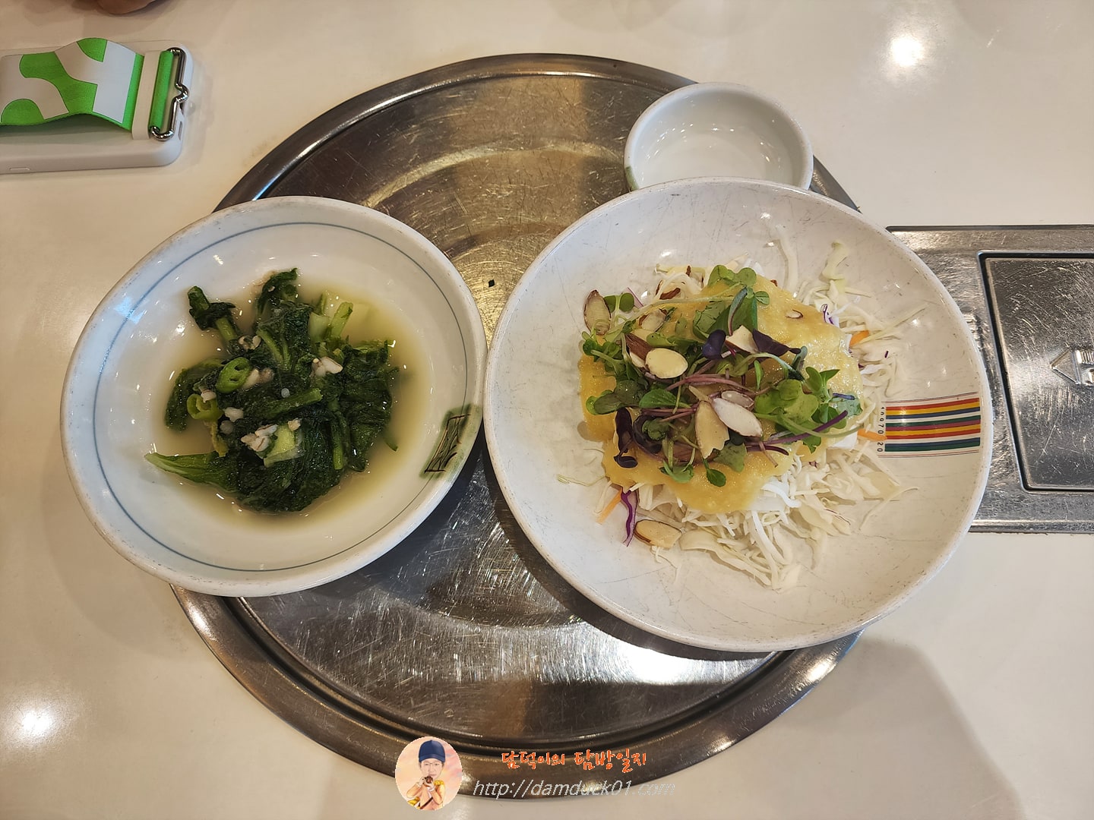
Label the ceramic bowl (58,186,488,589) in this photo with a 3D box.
[{"bbox_3d":[-0.114,-0.006,0.330,0.181,0.045,0.181,-1,71,2],"label":"ceramic bowl"}]

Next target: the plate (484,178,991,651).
[{"bbox_3d":[0.075,0.000,0.320,0.202,0.050,0.202,-1,71,2],"label":"plate"}]

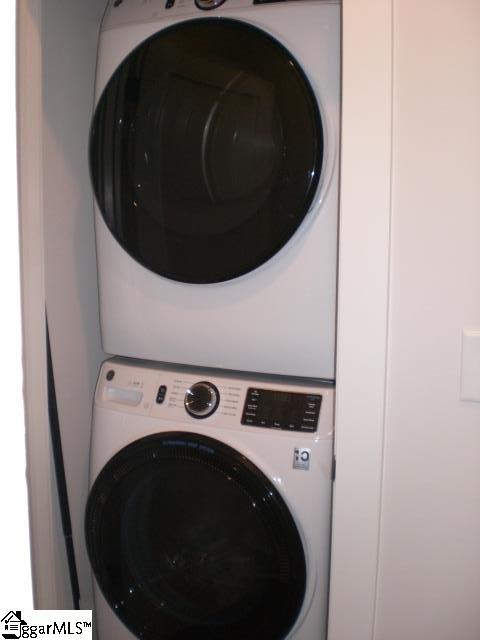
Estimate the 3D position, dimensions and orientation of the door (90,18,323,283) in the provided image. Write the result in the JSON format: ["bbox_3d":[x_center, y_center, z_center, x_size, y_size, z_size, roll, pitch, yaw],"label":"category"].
[{"bbox_3d":[-0.096,-0.411,1.750,0.635,0.635,0.085,3,8,24],"label":"door"}]

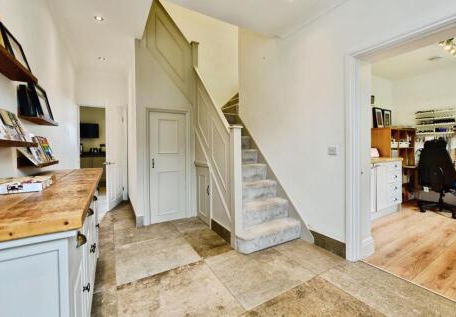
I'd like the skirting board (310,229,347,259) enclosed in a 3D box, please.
[{"bbox_3d":[1.134,0.973,2.119,0.020,0.155,0.415,-1,3,-32],"label":"skirting board"}]

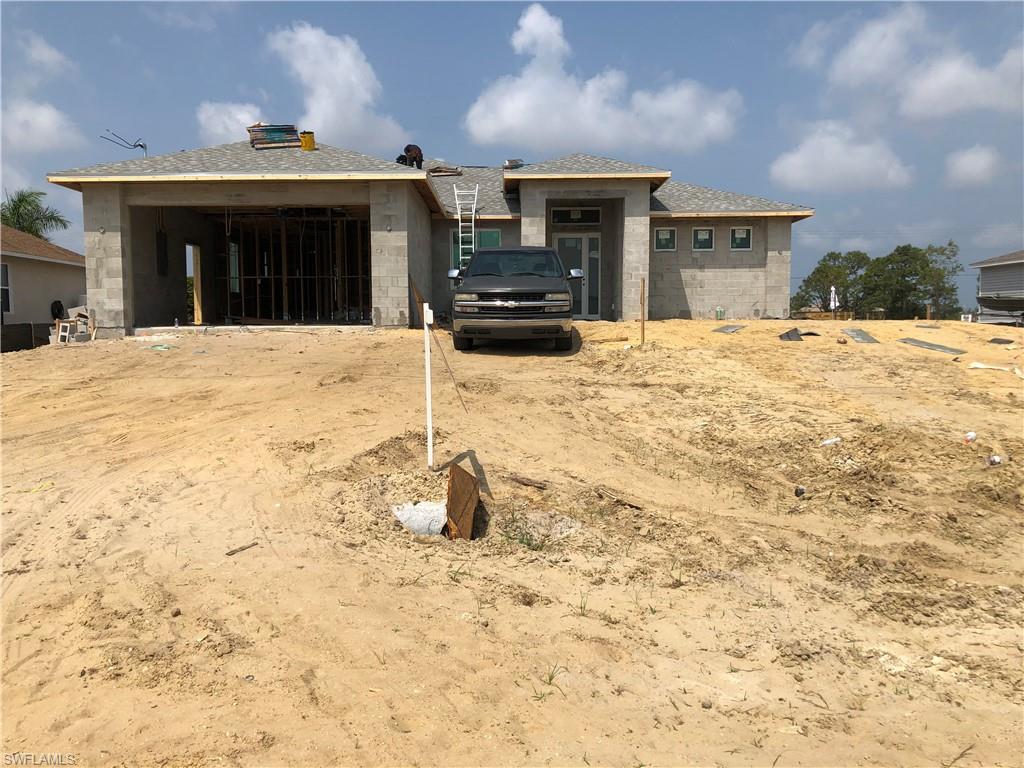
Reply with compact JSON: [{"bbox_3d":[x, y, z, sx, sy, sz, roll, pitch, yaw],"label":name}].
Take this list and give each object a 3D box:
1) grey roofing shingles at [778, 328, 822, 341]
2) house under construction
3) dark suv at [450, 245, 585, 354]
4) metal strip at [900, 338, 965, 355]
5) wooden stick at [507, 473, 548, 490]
[{"bbox_3d":[5.311,-0.905,15.300,0.780,0.170,0.500,0,4,0],"label":"grey roofing shingles"},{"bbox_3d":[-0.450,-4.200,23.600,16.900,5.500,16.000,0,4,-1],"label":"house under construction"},{"bbox_3d":[0.110,-1.720,16.000,2.120,1.860,5.300,0,8,2],"label":"dark suv"},{"bbox_3d":[7.450,-0.680,14.800,0.330,0.050,2.500,1,8,6],"label":"metal strip"},{"bbox_3d":[0.110,0.670,5.750,0.350,0.050,0.070,7,11,43],"label":"wooden stick"}]

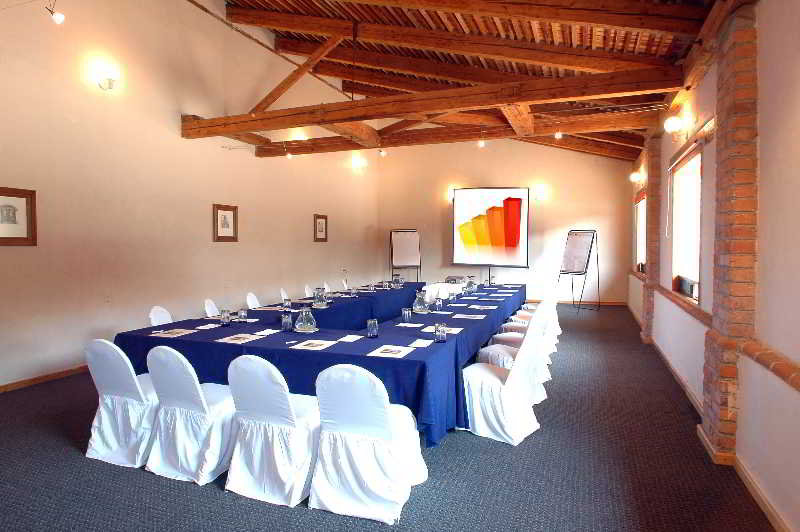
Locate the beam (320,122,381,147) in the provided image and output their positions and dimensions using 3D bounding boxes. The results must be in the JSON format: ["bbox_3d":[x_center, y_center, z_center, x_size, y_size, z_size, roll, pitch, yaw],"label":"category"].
[{"bbox_3d":[-0.699,-2.129,7.284,0.170,0.270,1.580,1,3,21],"label":"beam"}]

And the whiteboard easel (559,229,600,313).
[{"bbox_3d":[4.078,0.108,10.776,0.850,1.850,0.720,-2,4,-35],"label":"whiteboard easel"}]

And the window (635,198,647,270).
[{"bbox_3d":[4.893,-0.635,9.455,0.120,1.460,1.420,1,3,21],"label":"window"}]

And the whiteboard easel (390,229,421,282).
[{"bbox_3d":[0.157,0.015,12.279,0.750,1.880,0.800,0,3,-4],"label":"whiteboard easel"}]

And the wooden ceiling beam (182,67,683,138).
[{"bbox_3d":[-0.191,-2.055,6.127,6.770,0.260,0.190,1,3,21],"label":"wooden ceiling beam"}]

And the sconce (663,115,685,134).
[{"bbox_3d":[3.105,-1.601,5.267,0.231,0.223,0.198,1,3,21],"label":"sconce"}]

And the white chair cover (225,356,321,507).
[{"bbox_3d":[-0.799,1.031,3.290,0.553,0.927,0.610,1,3,21],"label":"white chair cover"}]

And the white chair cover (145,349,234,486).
[{"bbox_3d":[-1.506,1.019,3.567,0.569,0.927,0.610,1,3,21],"label":"white chair cover"}]

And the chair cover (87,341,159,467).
[{"bbox_3d":[-2.034,0.976,3.686,0.520,0.925,0.650,1,3,21],"label":"chair cover"}]

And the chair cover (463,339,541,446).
[{"bbox_3d":[0.861,0.952,4.041,0.650,0.925,0.520,3,4,39],"label":"chair cover"}]

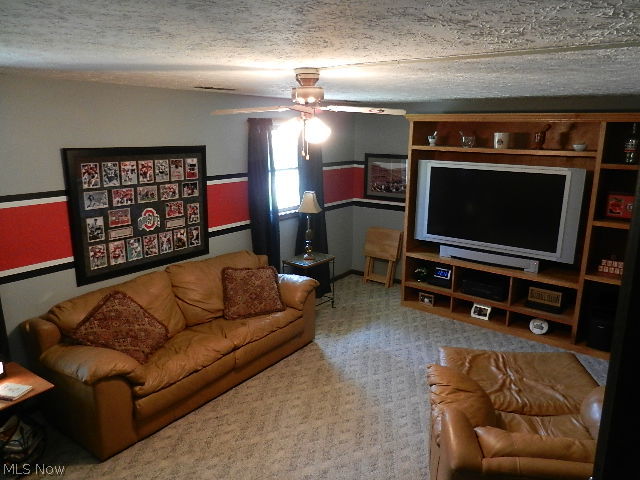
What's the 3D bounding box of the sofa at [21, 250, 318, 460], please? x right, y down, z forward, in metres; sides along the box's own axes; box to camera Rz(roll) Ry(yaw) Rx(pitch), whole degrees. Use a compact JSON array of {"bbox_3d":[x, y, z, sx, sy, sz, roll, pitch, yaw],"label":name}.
[{"bbox_3d":[-1.035,0.734,3.884,0.873,0.816,2.213,11,17,36],"label":"sofa"}]

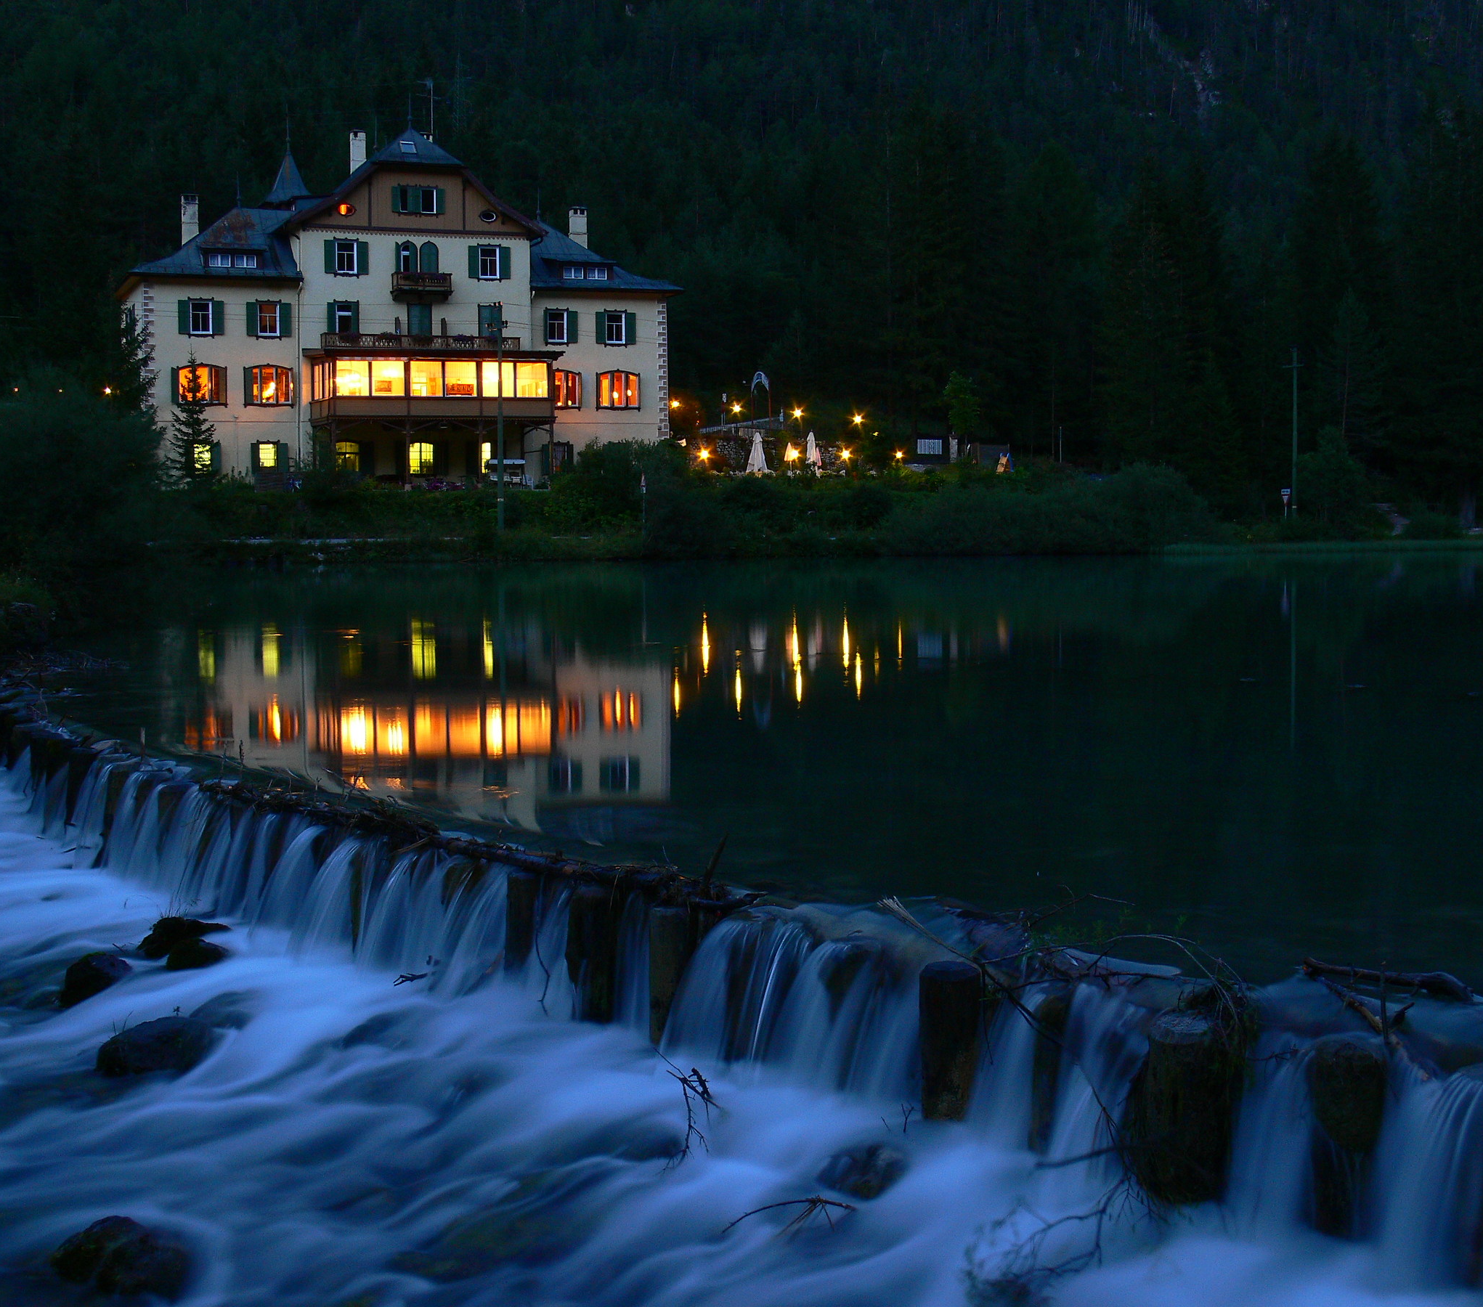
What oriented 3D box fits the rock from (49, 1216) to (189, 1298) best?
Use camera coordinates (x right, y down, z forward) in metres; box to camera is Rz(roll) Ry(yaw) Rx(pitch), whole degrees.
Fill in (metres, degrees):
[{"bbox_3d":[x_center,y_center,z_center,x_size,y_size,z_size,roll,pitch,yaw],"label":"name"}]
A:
[{"bbox_3d":[-2.746,2.636,9.324,0.601,0.312,0.480,-2,4,-17],"label":"rock"}]

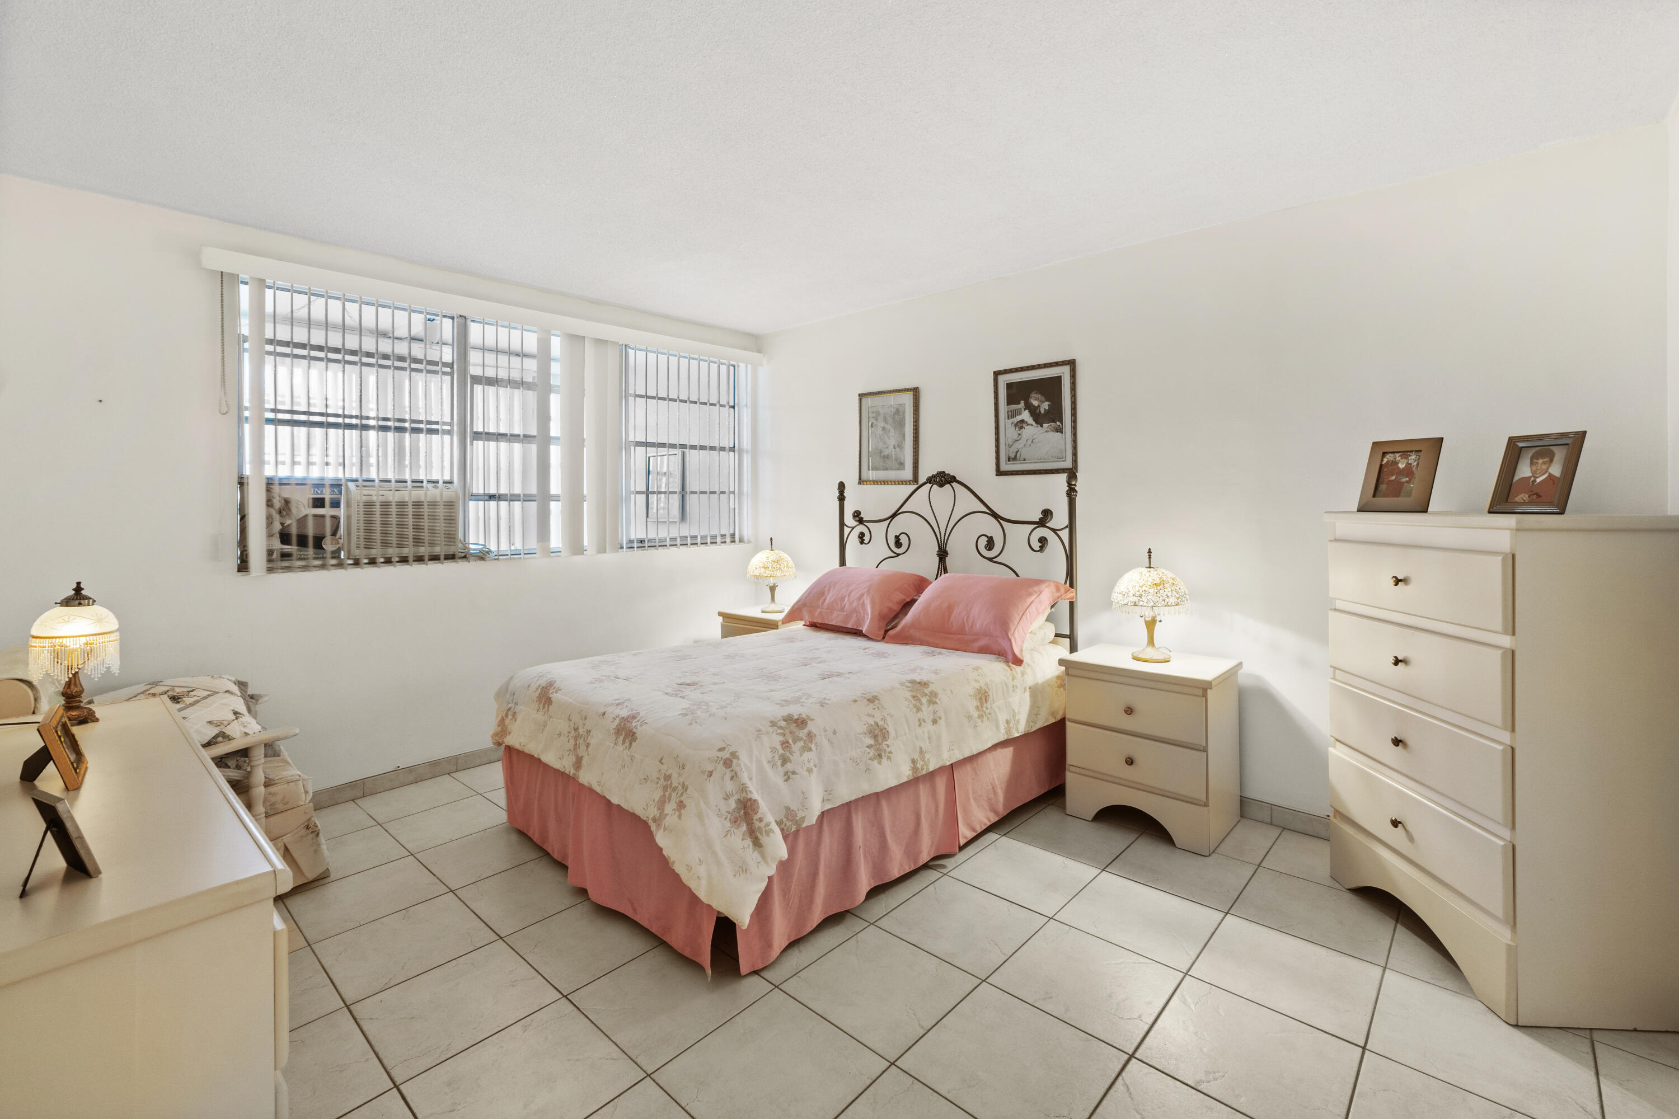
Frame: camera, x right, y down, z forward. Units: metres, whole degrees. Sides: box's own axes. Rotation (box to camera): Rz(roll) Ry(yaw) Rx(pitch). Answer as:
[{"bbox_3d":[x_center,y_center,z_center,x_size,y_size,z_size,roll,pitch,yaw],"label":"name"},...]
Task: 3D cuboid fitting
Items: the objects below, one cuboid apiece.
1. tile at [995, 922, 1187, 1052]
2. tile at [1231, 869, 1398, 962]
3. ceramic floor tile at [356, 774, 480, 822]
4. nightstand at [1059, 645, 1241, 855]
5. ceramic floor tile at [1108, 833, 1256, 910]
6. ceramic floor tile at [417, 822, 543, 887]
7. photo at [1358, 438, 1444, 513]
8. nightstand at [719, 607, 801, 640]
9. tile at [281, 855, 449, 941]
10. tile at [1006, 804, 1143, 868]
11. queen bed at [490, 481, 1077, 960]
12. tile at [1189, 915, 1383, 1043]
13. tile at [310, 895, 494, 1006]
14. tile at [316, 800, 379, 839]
[{"bbox_3d":[0.694,1.181,1.968,0.405,0.010,0.405,2,4,42],"label":"tile"},{"bbox_3d":[1.542,1.139,2.272,0.395,0.010,0.395,3,4,42],"label":"tile"},{"bbox_3d":[-1.971,1.115,3.268,0.400,0.010,0.400,2,5,42],"label":"ceramic floor tile"},{"bbox_3d":[1.324,0.761,2.961,0.580,0.650,0.450,3,4,42],"label":"nightstand"},{"bbox_3d":[1.247,1.122,2.543,0.395,0.010,0.395,3,4,42],"label":"ceramic floor tile"},{"bbox_3d":[-1.379,1.155,2.748,0.405,0.010,0.405,2,4,42],"label":"ceramic floor tile"},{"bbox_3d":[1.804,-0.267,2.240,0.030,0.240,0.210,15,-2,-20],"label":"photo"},{"bbox_3d":[-0.475,0.693,4.648,0.600,0.680,0.460,2,4,42],"label":"nightstand"},{"bbox_3d":[-1.648,1.175,2.442,0.405,0.010,0.405,2,4,42],"label":"tile"},{"bbox_3d":[0.961,1.127,2.858,0.405,0.010,0.405,2,4,42],"label":"tile"},{"bbox_3d":[-0.146,0.349,3.158,1.590,1.530,2.120,2,4,42],"label":"queen bed"},{"bbox_3d":[1.262,1.160,1.971,0.400,0.010,0.400,2,5,42],"label":"tile"},{"bbox_3d":[-1.327,1.165,2.145,0.395,0.010,0.395,3,4,42],"label":"tile"},{"bbox_3d":[-2.273,1.149,3.002,0.405,0.010,0.405,2,4,42],"label":"tile"}]

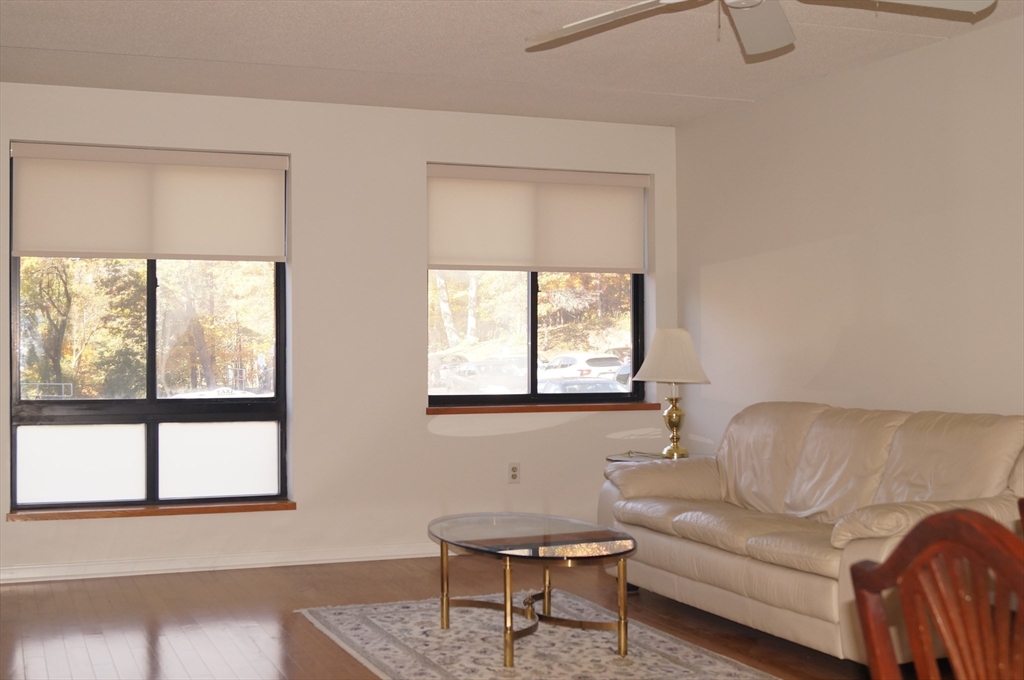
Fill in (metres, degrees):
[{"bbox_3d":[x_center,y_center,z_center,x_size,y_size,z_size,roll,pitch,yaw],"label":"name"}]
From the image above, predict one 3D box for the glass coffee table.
[{"bbox_3d":[0.061,0.962,5.004,0.680,0.425,1.260,0,0,-21],"label":"glass coffee table"}]

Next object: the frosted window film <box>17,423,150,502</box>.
[{"bbox_3d":[-2.188,0.628,6.512,0.620,0.405,0.020,0,0,-21],"label":"frosted window film"}]

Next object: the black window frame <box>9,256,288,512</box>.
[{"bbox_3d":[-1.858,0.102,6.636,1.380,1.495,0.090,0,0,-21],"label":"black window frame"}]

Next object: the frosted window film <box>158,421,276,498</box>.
[{"bbox_3d":[-1.546,0.633,6.761,0.622,0.394,0.020,0,0,-21],"label":"frosted window film"}]

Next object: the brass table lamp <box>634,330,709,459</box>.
[{"bbox_3d":[0.867,0.287,6.803,0.416,0.695,0.416,0,0,0],"label":"brass table lamp"}]

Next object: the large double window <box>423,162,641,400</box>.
[{"bbox_3d":[0.143,-0.301,7.386,1.400,1.335,0.120,0,0,-21],"label":"large double window"}]

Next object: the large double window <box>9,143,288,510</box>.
[{"bbox_3d":[-1.850,-0.062,6.612,1.380,1.825,0.120,0,0,-21],"label":"large double window"}]

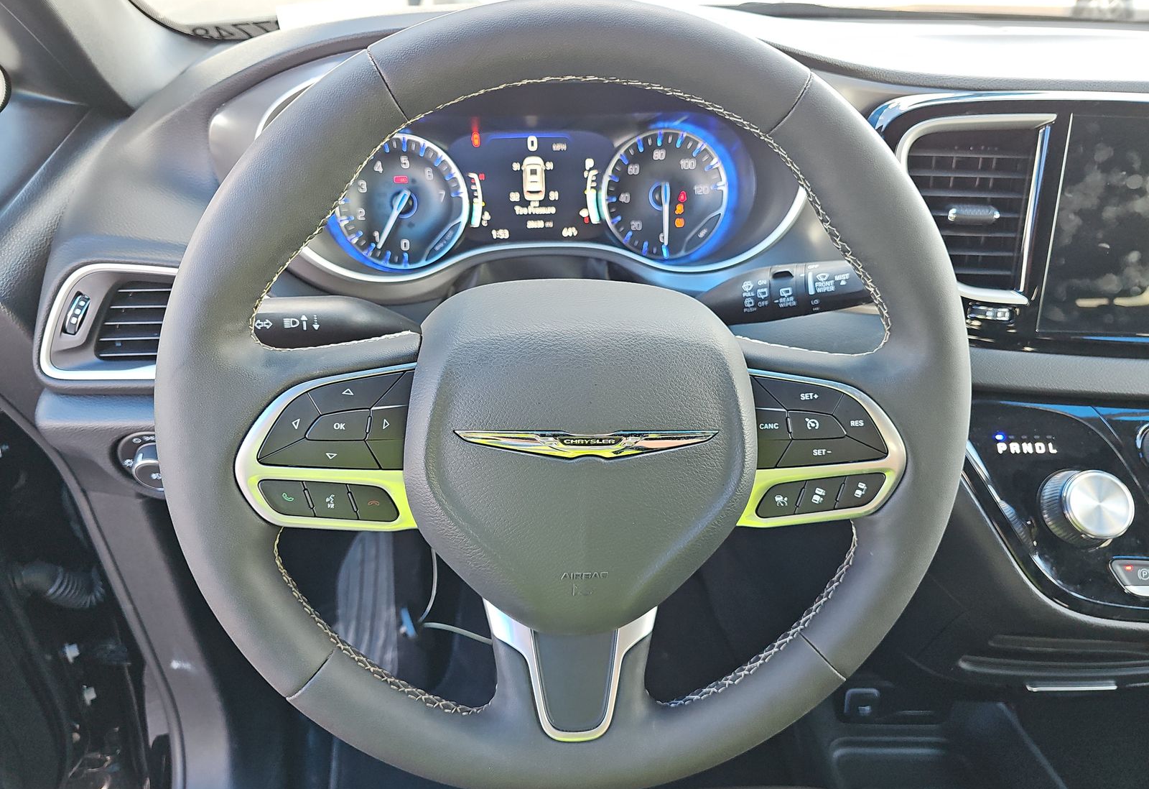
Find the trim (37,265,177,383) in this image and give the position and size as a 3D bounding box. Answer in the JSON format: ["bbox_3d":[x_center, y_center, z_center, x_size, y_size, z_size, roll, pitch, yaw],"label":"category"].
[{"bbox_3d":[-0.294,-0.049,0.518,0.125,0.079,0.032,-1,12,-14],"label":"trim"}]

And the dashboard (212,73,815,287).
[{"bbox_3d":[-0.040,-0.162,0.570,0.435,0.165,0.100,0,12,-7],"label":"dashboard"}]

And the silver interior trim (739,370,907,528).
[{"bbox_3d":[0.122,0.027,0.378,0.082,0.078,0.022,0,11,-7],"label":"silver interior trim"}]

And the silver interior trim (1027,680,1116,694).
[{"bbox_3d":[0.400,0.235,0.615,0.080,0.009,0.012,-1,32,-7],"label":"silver interior trim"}]

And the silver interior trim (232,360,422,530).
[{"bbox_3d":[-0.113,0.024,0.350,0.082,0.078,0.022,0,11,-7],"label":"silver interior trim"}]

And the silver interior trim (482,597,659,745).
[{"bbox_3d":[-0.001,0.138,0.389,0.088,0.080,0.022,0,11,-7],"label":"silver interior trim"}]

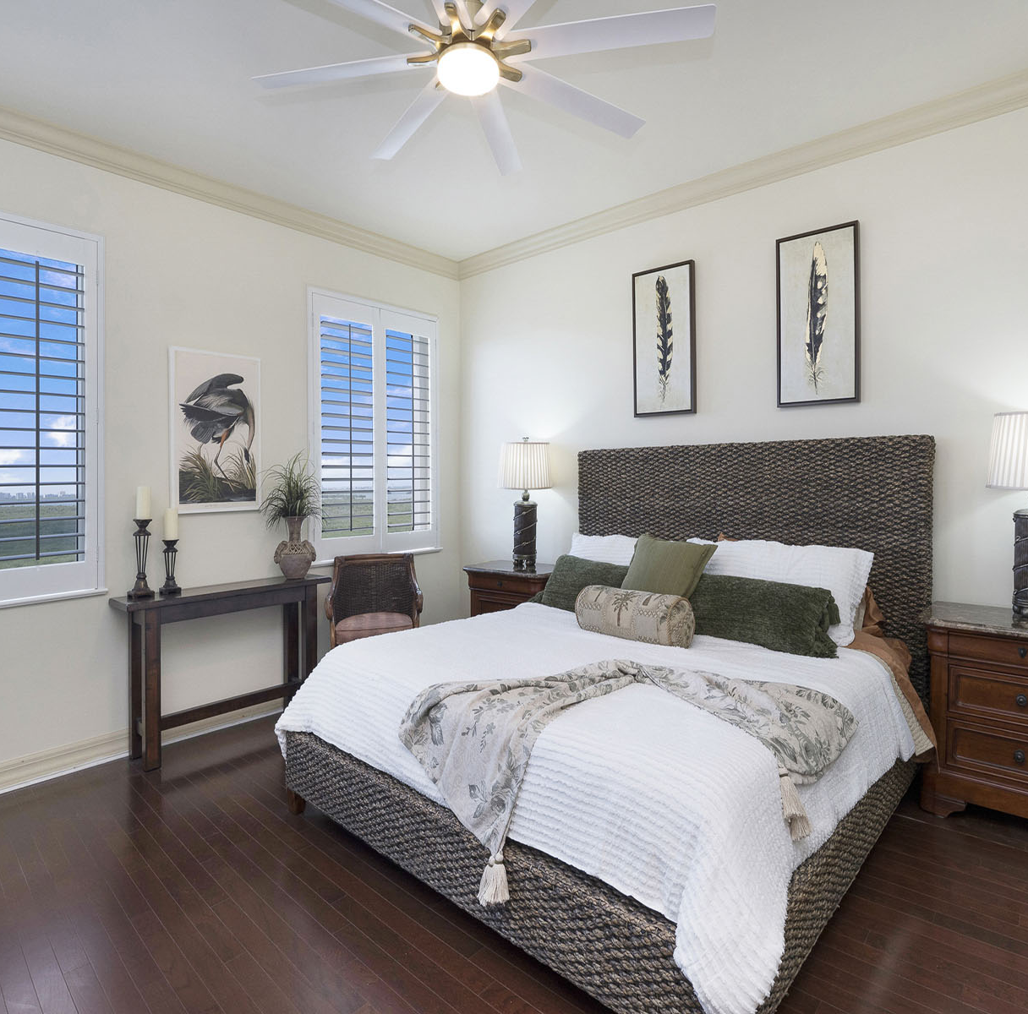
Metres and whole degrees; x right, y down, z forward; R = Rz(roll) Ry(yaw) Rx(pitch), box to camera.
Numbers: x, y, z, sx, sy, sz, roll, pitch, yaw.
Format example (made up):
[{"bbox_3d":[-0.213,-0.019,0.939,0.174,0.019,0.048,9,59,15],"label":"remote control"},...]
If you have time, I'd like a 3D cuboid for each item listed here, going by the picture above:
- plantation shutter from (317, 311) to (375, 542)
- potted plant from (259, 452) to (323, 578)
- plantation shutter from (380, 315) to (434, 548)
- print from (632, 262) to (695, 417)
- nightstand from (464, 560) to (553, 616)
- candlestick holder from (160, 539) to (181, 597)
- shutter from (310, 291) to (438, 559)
[{"bbox_3d":[-1.186,-0.549,4.183,0.040,1.670,0.508,2,4,41],"label":"plantation shutter"},{"bbox_3d":[-1.295,0.052,3.484,0.360,0.760,0.360,1,3,43],"label":"potted plant"},{"bbox_3d":[-0.822,-0.561,4.593,0.040,1.780,0.526,2,4,41],"label":"plantation shutter"},{"bbox_3d":[0.920,-1.010,3.606,0.400,0.890,0.040,1,3,40],"label":"print"},{"bbox_3d":[0.067,0.827,4.103,0.650,0.790,0.470,1,3,40],"label":"nightstand"},{"bbox_3d":[-1.865,0.325,3.208,0.083,0.295,0.083,2,4,41],"label":"candlestick holder"},{"bbox_3d":[-0.921,-0.524,4.095,0.070,1.730,1.020,1,3,43],"label":"shutter"}]

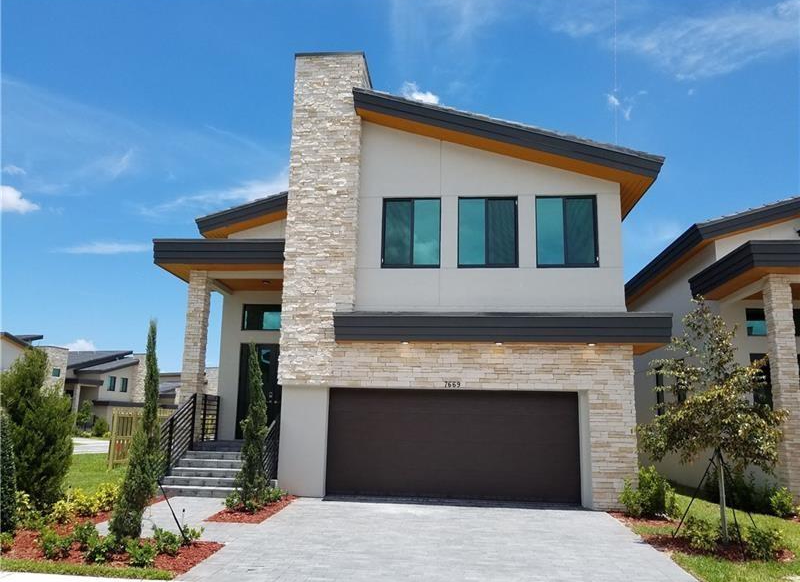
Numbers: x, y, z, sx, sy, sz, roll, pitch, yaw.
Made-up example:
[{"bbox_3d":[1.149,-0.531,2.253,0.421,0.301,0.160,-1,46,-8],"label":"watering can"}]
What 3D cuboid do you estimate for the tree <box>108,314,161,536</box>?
[{"bbox_3d":[-3.666,1.889,8.530,0.550,2.955,0.550,0,-12,6],"label":"tree"}]

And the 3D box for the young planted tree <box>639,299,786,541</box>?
[{"bbox_3d":[4.688,1.852,9.051,2.130,3.565,2.300,0,-11,6],"label":"young planted tree"}]

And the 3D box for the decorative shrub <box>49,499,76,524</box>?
[{"bbox_3d":[-5.167,3.315,9.186,0.420,0.340,0.420,0,-12,6],"label":"decorative shrub"}]

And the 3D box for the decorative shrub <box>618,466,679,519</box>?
[{"bbox_3d":[4.247,3.418,10.279,0.992,0.837,1.000,0,-11,6],"label":"decorative shrub"}]

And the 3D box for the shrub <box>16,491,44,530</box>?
[{"bbox_3d":[-5.379,3.148,8.759,0.420,0.500,0.420,0,-12,6],"label":"shrub"}]

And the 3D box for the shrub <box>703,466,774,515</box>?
[{"bbox_3d":[6.688,3.798,11.897,1.300,0.880,1.000,0,-12,6],"label":"shrub"}]

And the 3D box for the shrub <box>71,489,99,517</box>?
[{"bbox_3d":[-5.128,3.398,9.781,0.460,0.400,0.460,0,-12,6],"label":"shrub"}]

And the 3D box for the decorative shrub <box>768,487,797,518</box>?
[{"bbox_3d":[6.825,3.773,10.722,0.474,0.513,0.474,0,-11,6],"label":"decorative shrub"}]

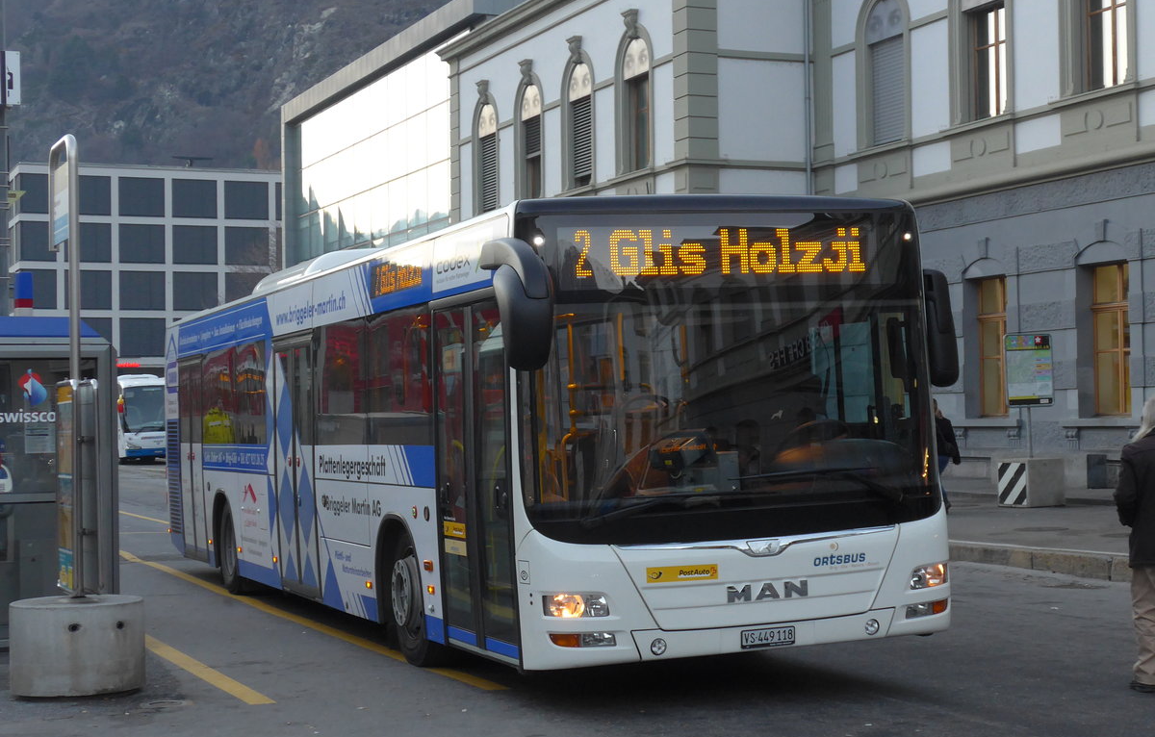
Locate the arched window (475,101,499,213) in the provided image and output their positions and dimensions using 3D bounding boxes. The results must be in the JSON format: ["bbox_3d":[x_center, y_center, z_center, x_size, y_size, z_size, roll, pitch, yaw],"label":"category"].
[{"bbox_3d":[-2.096,-5.142,48.428,0.270,2.840,1.360,0,-2,-23],"label":"arched window"}]

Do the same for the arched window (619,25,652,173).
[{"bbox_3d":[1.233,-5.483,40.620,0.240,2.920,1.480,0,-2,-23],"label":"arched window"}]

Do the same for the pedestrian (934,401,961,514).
[{"bbox_3d":[5.347,1.292,29.200,0.650,1.690,0.520,-1,-2,22],"label":"pedestrian"}]

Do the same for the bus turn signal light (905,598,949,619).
[{"bbox_3d":[1.902,1.318,10.741,0.310,0.100,0.110,-2,-1,-21],"label":"bus turn signal light"}]

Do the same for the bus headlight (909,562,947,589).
[{"bbox_3d":[1.922,1.141,10.757,0.310,0.120,0.150,-2,-1,-21],"label":"bus headlight"}]

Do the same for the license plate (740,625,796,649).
[{"bbox_3d":[1.002,1.407,10.294,0.310,0.090,0.015,-2,-1,-21],"label":"license plate"}]

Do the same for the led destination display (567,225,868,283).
[{"bbox_3d":[0.787,-0.626,10.608,1.770,0.290,0.070,-2,-1,-21],"label":"led destination display"}]

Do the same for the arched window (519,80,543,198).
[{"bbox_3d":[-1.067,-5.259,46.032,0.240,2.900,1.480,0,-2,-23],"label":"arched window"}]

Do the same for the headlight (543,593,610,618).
[{"bbox_3d":[-0.004,1.209,10.027,0.310,0.120,0.150,-2,-1,-21],"label":"headlight"}]

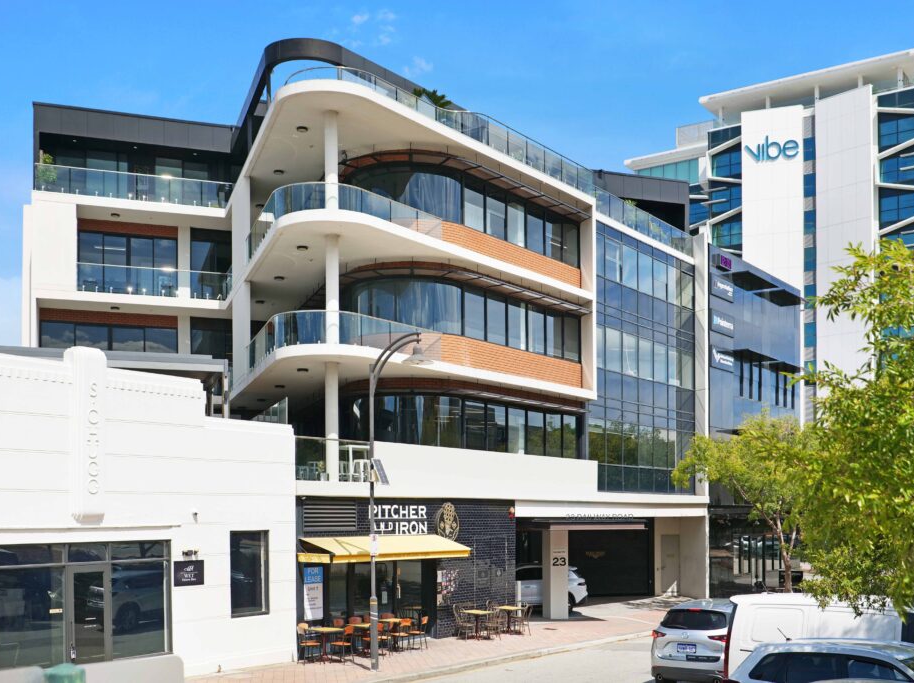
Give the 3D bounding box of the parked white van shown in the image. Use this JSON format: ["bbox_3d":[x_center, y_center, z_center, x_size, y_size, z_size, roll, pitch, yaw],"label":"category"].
[{"bbox_3d":[7.880,5.770,18.460,5.150,1.970,1.950,-5,-7,38],"label":"parked white van"}]

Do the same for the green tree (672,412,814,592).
[{"bbox_3d":[12.128,6.918,42.000,6.000,7.800,5.600,0,-3,0],"label":"green tree"}]

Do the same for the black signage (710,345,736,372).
[{"bbox_3d":[12.344,0.798,46.311,0.150,1.009,2.766,-3,-4,38],"label":"black signage"}]

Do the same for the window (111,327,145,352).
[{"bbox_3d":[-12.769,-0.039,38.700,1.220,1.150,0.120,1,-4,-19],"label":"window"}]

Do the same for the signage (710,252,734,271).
[{"bbox_3d":[11.768,-3.475,43.800,0.280,0.480,1.080,-3,-4,39],"label":"signage"}]

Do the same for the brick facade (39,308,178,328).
[{"bbox_3d":[-13.399,-0.882,38.500,5.050,0.470,0.150,1,-4,-19],"label":"brick facade"}]

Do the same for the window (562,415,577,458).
[{"bbox_3d":[3.955,3.376,35.193,0.100,1.501,1.080,-5,-7,38],"label":"window"}]

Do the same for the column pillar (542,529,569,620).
[{"bbox_3d":[3.380,7.920,33.970,0.650,3.030,0.680,1,-6,-17],"label":"column pillar"}]

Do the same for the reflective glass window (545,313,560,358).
[{"bbox_3d":[3.298,-0.172,34.347,0.100,1.430,0.996,-5,-7,38],"label":"reflective glass window"}]

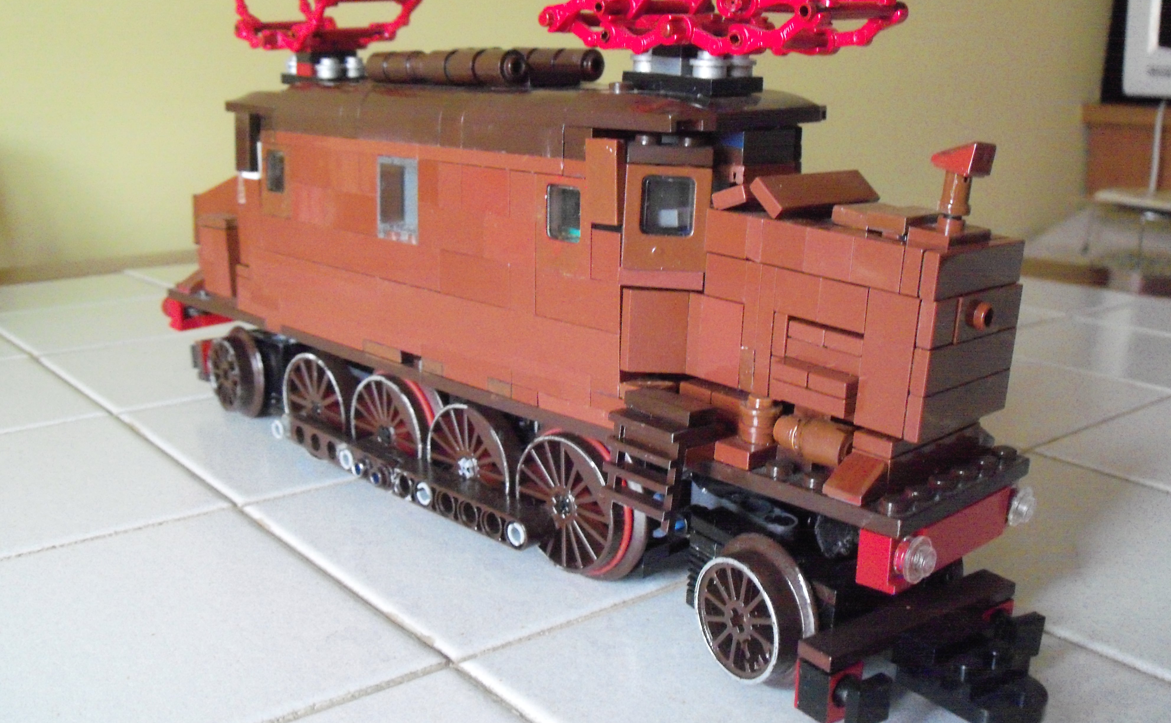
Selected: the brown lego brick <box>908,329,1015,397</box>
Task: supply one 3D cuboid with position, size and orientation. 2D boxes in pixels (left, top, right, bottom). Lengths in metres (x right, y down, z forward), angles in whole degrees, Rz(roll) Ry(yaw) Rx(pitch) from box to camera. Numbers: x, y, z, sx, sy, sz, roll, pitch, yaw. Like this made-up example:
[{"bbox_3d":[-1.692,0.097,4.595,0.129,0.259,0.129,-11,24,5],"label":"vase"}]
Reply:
[{"bbox_3d":[0.066,-0.001,0.205,0.003,0.008,0.032,18,21,42],"label":"brown lego brick"}]

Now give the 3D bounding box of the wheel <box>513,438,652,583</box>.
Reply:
[{"bbox_3d":[-0.002,0.029,0.250,0.007,0.036,0.036,-12,19,-43],"label":"wheel"}]

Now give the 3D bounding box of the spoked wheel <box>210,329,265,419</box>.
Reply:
[{"bbox_3d":[-0.110,0.004,0.370,0.009,0.029,0.029,-11,19,-40],"label":"spoked wheel"}]

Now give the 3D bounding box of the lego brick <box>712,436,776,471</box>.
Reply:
[{"bbox_3d":[0.030,0.017,0.224,0.008,0.003,0.008,-13,20,-43],"label":"lego brick"}]

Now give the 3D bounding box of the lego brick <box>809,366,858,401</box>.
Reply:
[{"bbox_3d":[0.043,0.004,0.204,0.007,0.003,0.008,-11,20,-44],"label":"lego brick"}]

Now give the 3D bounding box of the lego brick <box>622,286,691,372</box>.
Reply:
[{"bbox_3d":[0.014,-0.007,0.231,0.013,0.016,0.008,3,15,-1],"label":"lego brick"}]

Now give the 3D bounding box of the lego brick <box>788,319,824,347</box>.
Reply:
[{"bbox_3d":[0.041,-0.005,0.211,0.007,0.003,0.008,-11,20,-44],"label":"lego brick"}]

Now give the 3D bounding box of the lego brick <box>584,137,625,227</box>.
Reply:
[{"bbox_3d":[0.004,-0.034,0.223,0.003,0.016,0.008,-13,20,-43],"label":"lego brick"}]

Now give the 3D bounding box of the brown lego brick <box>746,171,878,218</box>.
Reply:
[{"bbox_3d":[0.044,-0.032,0.226,0.032,0.003,0.008,-12,61,-46],"label":"brown lego brick"}]

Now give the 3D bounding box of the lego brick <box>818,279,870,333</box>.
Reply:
[{"bbox_3d":[0.047,-0.010,0.205,0.008,0.008,0.010,-13,20,-43],"label":"lego brick"}]

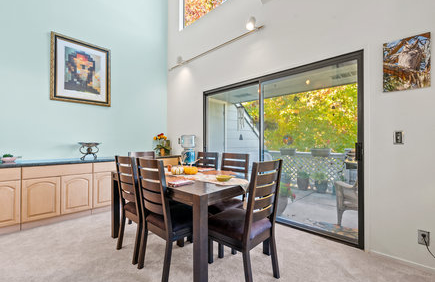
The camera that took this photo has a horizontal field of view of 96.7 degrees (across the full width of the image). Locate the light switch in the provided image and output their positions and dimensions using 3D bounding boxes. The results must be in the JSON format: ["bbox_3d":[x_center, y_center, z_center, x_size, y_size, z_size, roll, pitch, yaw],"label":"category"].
[{"bbox_3d":[1.660,-0.026,1.767,0.076,0.117,0.014,0,0,44],"label":"light switch"}]

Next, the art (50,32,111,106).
[{"bbox_3d":[-2.310,-1.182,3.346,0.035,1.078,0.864,0,0,44],"label":"art"}]

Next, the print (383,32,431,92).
[{"bbox_3d":[1.688,-0.691,1.734,0.304,0.461,0.025,0,0,44],"label":"print"}]

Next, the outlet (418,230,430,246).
[{"bbox_3d":[1.771,0.837,1.655,0.074,0.118,0.012,0,0,44],"label":"outlet"}]

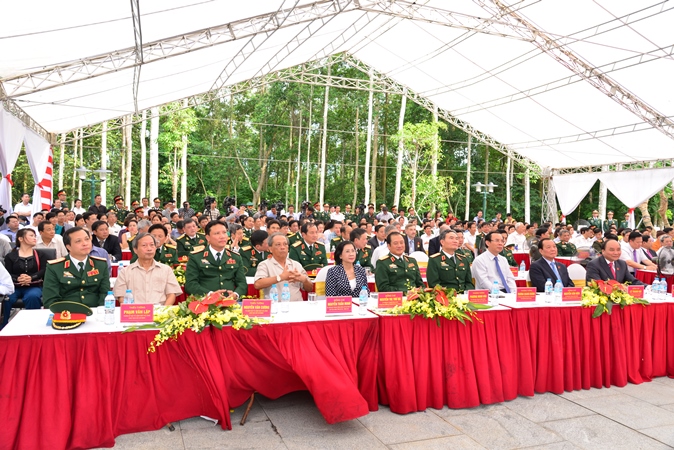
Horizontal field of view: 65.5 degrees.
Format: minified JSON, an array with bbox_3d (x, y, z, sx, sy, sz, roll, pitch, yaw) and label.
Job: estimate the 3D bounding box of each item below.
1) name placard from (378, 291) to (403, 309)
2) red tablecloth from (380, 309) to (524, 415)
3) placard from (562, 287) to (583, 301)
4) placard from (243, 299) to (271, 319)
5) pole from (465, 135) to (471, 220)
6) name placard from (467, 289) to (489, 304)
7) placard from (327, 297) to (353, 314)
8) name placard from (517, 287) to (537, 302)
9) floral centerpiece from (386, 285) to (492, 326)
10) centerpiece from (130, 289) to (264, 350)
[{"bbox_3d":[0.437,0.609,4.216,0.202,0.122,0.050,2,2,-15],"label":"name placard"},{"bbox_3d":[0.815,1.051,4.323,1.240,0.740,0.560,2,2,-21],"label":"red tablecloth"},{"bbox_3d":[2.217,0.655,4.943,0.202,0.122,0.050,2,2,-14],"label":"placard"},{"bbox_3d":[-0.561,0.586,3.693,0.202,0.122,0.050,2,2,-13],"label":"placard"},{"bbox_3d":[6.275,-1.653,24.967,0.200,5.400,0.200,2,2,-21],"label":"pole"},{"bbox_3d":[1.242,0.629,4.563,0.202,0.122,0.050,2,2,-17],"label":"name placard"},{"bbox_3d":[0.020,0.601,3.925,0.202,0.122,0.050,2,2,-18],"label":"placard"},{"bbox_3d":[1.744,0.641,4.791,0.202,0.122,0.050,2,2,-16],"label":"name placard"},{"bbox_3d":[0.835,0.624,4.221,0.840,0.290,0.370,2,2,-21],"label":"floral centerpiece"},{"bbox_3d":[-0.904,0.590,3.500,0.860,0.340,0.380,2,2,-21],"label":"centerpiece"}]

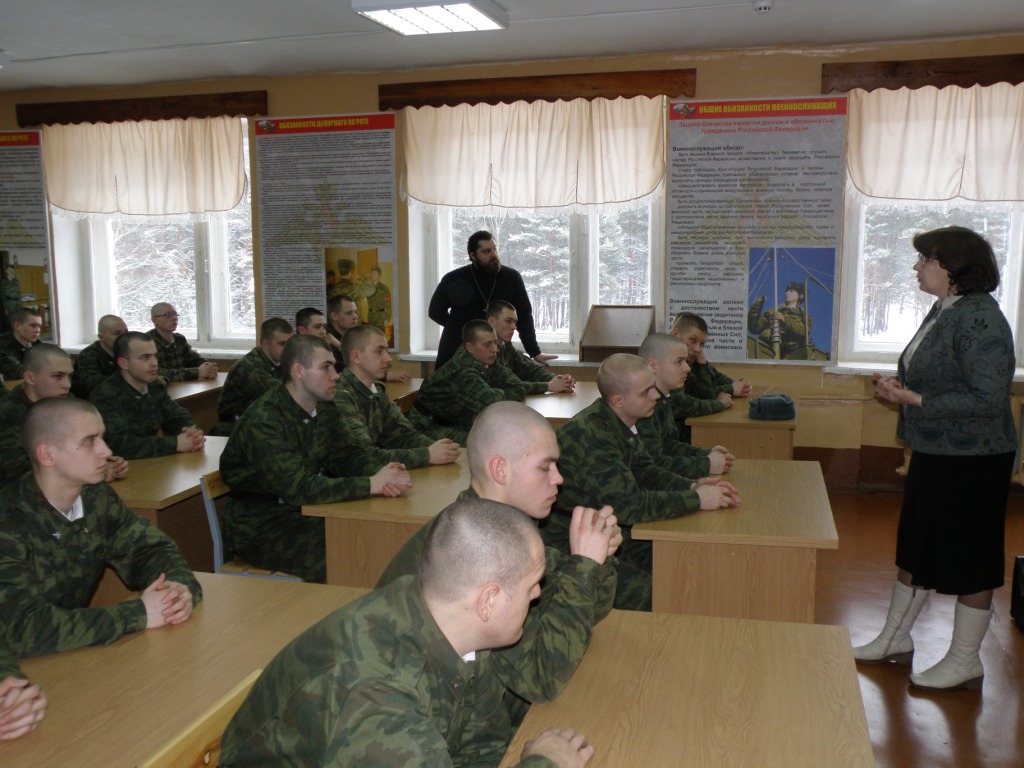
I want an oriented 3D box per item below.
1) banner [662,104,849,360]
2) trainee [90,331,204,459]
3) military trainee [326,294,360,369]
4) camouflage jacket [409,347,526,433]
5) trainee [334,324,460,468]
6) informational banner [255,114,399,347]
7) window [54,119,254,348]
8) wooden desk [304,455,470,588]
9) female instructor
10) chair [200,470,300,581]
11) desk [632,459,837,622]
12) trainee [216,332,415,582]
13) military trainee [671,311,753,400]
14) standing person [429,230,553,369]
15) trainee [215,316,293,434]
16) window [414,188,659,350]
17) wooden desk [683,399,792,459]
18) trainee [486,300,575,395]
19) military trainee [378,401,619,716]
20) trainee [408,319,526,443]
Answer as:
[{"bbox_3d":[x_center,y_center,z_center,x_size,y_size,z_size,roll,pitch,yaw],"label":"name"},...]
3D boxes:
[{"bbox_3d":[1.559,-0.974,6.317,1.100,1.690,0.030,2,9,14],"label":"banner"},{"bbox_3d":[-1.625,0.397,4.298,0.630,1.250,0.500,2,9,14],"label":"trainee"},{"bbox_3d":[-0.943,0.088,6.093,0.680,1.290,0.520,2,9,14],"label":"military trainee"},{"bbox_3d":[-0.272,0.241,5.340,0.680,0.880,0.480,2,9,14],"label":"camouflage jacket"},{"bbox_3d":[-0.575,0.402,4.208,0.780,1.310,0.500,3,9,20],"label":"trainee"},{"bbox_3d":[-1.350,-1.079,7.066,1.090,1.681,0.030,2,9,14],"label":"informational banner"},{"bbox_3d":[-2.815,-1.209,7.671,1.760,1.750,0.200,2,9,17],"label":"window"},{"bbox_3d":[-0.275,0.723,3.741,0.605,0.750,1.050,2,9,14],"label":"wooden desk"},{"bbox_3d":[1.603,0.278,3.640,0.540,1.710,0.500,1,8,9],"label":"female instructor"},{"bbox_3d":[-0.849,0.705,3.680,0.460,0.810,0.400,2,9,14],"label":"chair"},{"bbox_3d":[0.837,0.763,3.661,0.640,0.750,1.130,2,9,14],"label":"desk"},{"bbox_3d":[-0.756,0.478,3.692,0.800,1.320,0.520,3,9,19],"label":"trainee"},{"bbox_3d":[1.026,0.196,5.661,0.730,1.220,0.500,2,9,14],"label":"military trainee"},{"bbox_3d":[-0.144,-0.159,6.389,0.780,1.680,0.480,-3,9,-18],"label":"standing person"},{"bbox_3d":[-1.319,0.220,5.449,0.700,1.230,0.520,2,9,14],"label":"trainee"},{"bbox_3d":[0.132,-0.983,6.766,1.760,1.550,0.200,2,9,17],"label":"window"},{"bbox_3d":[1.229,0.476,5.252,0.510,0.760,1.170,2,9,14],"label":"wooden desk"},{"bbox_3d":[-0.005,0.134,6.107,0.780,1.300,0.500,3,9,20],"label":"trainee"},{"bbox_3d":[-0.009,0.688,2.222,0.720,1.320,0.520,2,9,14],"label":"military trainee"},{"bbox_3d":[-0.245,0.234,5.631,0.780,1.240,0.520,3,9,21],"label":"trainee"}]

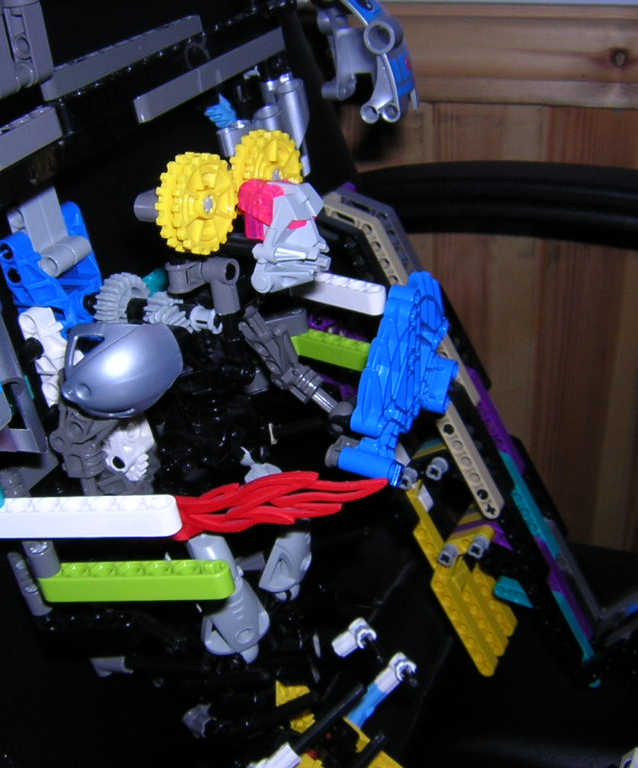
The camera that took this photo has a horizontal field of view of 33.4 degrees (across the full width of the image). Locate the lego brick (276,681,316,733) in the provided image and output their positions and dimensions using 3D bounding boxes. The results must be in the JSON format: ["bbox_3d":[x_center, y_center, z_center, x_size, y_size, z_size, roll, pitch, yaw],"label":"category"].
[{"bbox_3d":[-0.009,0.117,0.385,0.016,0.018,0.013,-4,26,0],"label":"lego brick"}]

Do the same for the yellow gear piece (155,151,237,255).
[{"bbox_3d":[-0.034,-0.050,0.296,0.009,0.028,0.028,7,29,30],"label":"yellow gear piece"}]

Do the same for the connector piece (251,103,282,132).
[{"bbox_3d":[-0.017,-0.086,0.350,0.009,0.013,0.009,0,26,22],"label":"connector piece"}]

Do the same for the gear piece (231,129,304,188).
[{"bbox_3d":[-0.015,-0.059,0.302,0.009,0.026,0.026,17,33,34],"label":"gear piece"}]

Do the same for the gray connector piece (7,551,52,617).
[{"bbox_3d":[-0.090,0.062,0.332,0.008,0.022,0.008,-1,27,22],"label":"gray connector piece"}]

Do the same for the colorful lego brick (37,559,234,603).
[{"bbox_3d":[-0.051,0.054,0.291,0.056,0.008,0.007,-3,24,13],"label":"colorful lego brick"}]

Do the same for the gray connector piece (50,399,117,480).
[{"bbox_3d":[-0.073,0.017,0.330,0.018,0.026,0.013,-4,26,8],"label":"gray connector piece"}]

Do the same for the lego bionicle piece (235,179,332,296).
[{"bbox_3d":[-0.010,-0.043,0.305,0.021,0.029,0.017,9,26,38],"label":"lego bionicle piece"}]

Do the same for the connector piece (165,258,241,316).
[{"bbox_3d":[-0.035,-0.029,0.320,0.025,0.017,0.009,17,35,34],"label":"connector piece"}]

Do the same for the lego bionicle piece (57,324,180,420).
[{"bbox_3d":[-0.057,-0.004,0.308,0.030,0.025,0.024,-22,31,-32],"label":"lego bionicle piece"}]

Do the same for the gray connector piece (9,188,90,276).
[{"bbox_3d":[-0.084,-0.047,0.330,0.009,0.026,0.022,0,28,25],"label":"gray connector piece"}]

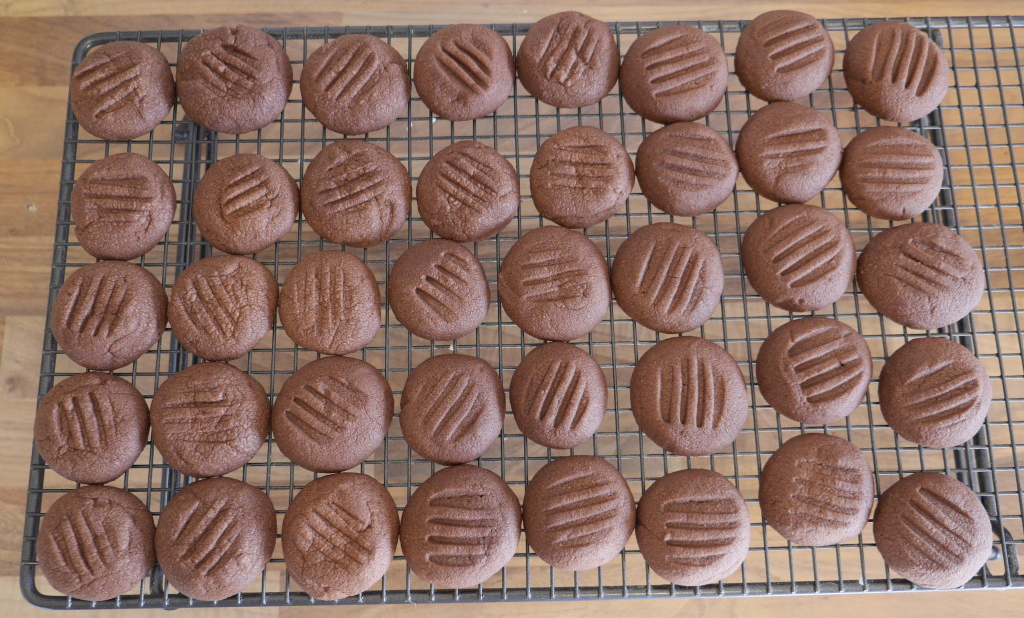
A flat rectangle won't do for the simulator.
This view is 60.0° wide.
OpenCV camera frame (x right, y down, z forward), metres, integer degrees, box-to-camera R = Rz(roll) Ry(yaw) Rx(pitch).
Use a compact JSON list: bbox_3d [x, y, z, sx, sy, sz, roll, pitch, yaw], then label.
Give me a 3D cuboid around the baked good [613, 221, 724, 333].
[{"bbox_3d":[0.070,-0.015,0.399,0.051,0.015,0.052,-1,77,-1],"label":"baked good"}]

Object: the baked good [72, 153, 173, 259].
[{"bbox_3d":[-0.178,-0.047,0.405,0.047,0.015,0.050,-1,77,-1],"label":"baked good"}]

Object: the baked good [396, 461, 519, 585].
[{"bbox_3d":[-0.022,0.091,0.374,0.051,0.015,0.051,-1,77,-1],"label":"baked good"}]

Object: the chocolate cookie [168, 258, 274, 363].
[{"bbox_3d":[-0.127,-0.001,0.388,0.047,0.014,0.047,-1,77,-1],"label":"chocolate cookie"}]

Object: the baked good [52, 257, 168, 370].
[{"bbox_3d":[-0.177,0.002,0.387,0.050,0.014,0.050,-1,77,-1],"label":"baked good"}]

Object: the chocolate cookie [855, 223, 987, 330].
[{"bbox_3d":[0.185,-0.016,0.400,0.057,0.015,0.050,-1,77,-1],"label":"chocolate cookie"}]

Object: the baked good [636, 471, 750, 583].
[{"bbox_3d":[0.075,0.091,0.369,0.047,0.014,0.047,-1,77,-1],"label":"baked good"}]

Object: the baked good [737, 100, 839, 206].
[{"bbox_3d":[0.126,-0.072,0.405,0.049,0.015,0.050,-1,77,0],"label":"baked good"}]

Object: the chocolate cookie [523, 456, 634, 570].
[{"bbox_3d":[0.028,0.085,0.370,0.046,0.014,0.046,-1,77,-1],"label":"chocolate cookie"}]

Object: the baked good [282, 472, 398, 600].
[{"bbox_3d":[-0.071,0.093,0.367,0.048,0.015,0.051,-1,77,0],"label":"baked good"}]

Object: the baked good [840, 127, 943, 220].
[{"bbox_3d":[0.172,-0.062,0.403,0.046,0.015,0.044,-1,77,0],"label":"baked good"}]

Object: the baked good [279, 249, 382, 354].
[{"bbox_3d":[-0.080,-0.004,0.390,0.045,0.014,0.047,-1,77,-1],"label":"baked good"}]

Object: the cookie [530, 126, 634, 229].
[{"bbox_3d":[0.032,-0.061,0.404,0.048,0.014,0.049,-1,77,-1],"label":"cookie"}]

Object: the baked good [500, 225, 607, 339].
[{"bbox_3d":[0.018,-0.012,0.398,0.050,0.015,0.053,-1,77,-1],"label":"baked good"}]

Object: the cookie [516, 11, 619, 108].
[{"bbox_3d":[0.027,-0.120,0.423,0.049,0.015,0.049,-1,77,-1],"label":"cookie"}]

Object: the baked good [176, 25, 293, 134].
[{"bbox_3d":[-0.129,-0.107,0.413,0.054,0.015,0.055,-1,77,0],"label":"baked good"}]

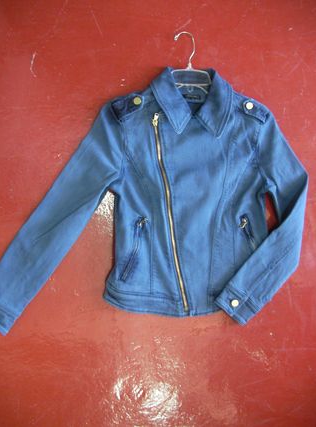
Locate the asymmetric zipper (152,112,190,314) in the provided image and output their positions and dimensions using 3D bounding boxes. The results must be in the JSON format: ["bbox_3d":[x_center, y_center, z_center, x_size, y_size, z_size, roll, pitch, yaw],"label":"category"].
[{"bbox_3d":[0.030,-0.013,1.143,0.026,0.014,0.511,-8,76,-2],"label":"asymmetric zipper"}]

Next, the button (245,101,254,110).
[{"bbox_3d":[0.236,-0.279,1.210,0.021,0.006,0.021,3,76,1],"label":"button"}]

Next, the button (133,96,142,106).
[{"bbox_3d":[-0.053,-0.290,1.212,0.021,0.006,0.021,-1,76,0],"label":"button"}]

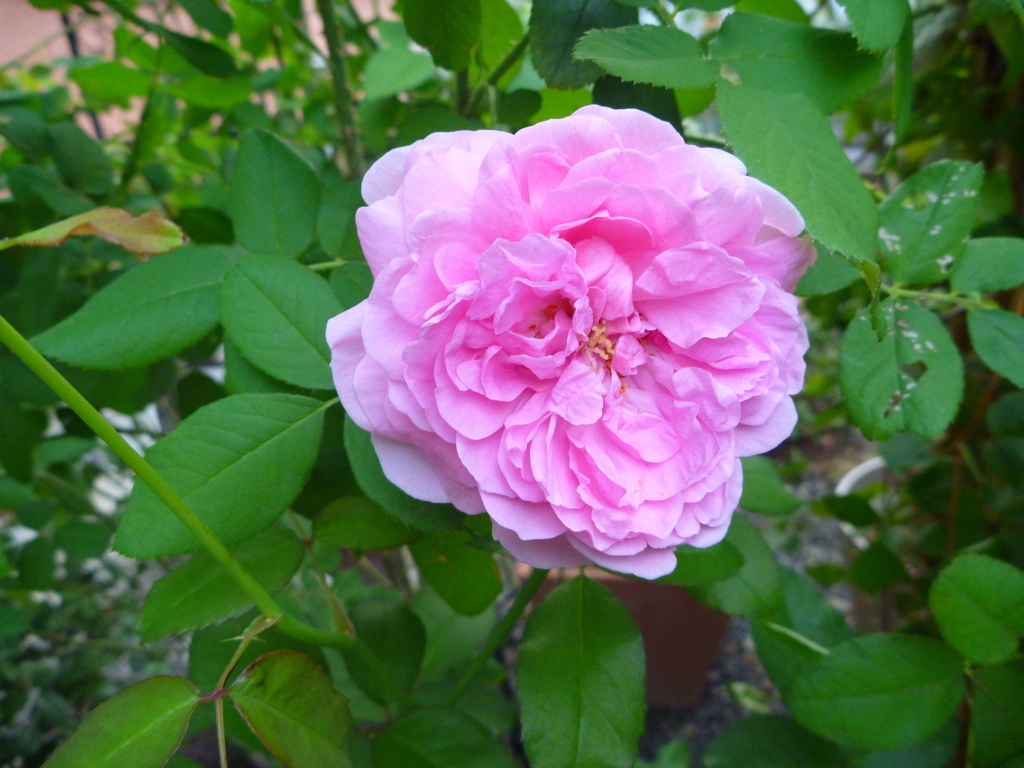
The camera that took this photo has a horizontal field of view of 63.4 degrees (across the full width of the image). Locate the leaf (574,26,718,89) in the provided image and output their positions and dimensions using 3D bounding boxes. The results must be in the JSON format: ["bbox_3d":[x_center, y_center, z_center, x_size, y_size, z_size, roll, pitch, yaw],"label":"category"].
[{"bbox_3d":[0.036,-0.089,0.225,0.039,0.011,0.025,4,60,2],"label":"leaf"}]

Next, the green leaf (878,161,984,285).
[{"bbox_3d":[0.134,-0.051,0.263,0.026,0.007,0.053,30,72,20],"label":"green leaf"}]

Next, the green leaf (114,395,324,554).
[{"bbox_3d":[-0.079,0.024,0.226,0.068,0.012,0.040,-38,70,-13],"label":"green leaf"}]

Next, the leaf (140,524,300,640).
[{"bbox_3d":[-0.085,0.058,0.244,0.049,0.008,0.026,-27,56,-14],"label":"leaf"}]

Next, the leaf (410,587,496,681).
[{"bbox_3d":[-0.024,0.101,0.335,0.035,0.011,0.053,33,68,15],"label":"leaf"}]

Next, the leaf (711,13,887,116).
[{"bbox_3d":[0.075,-0.083,0.215,0.055,0.010,0.032,-6,62,-22],"label":"leaf"}]

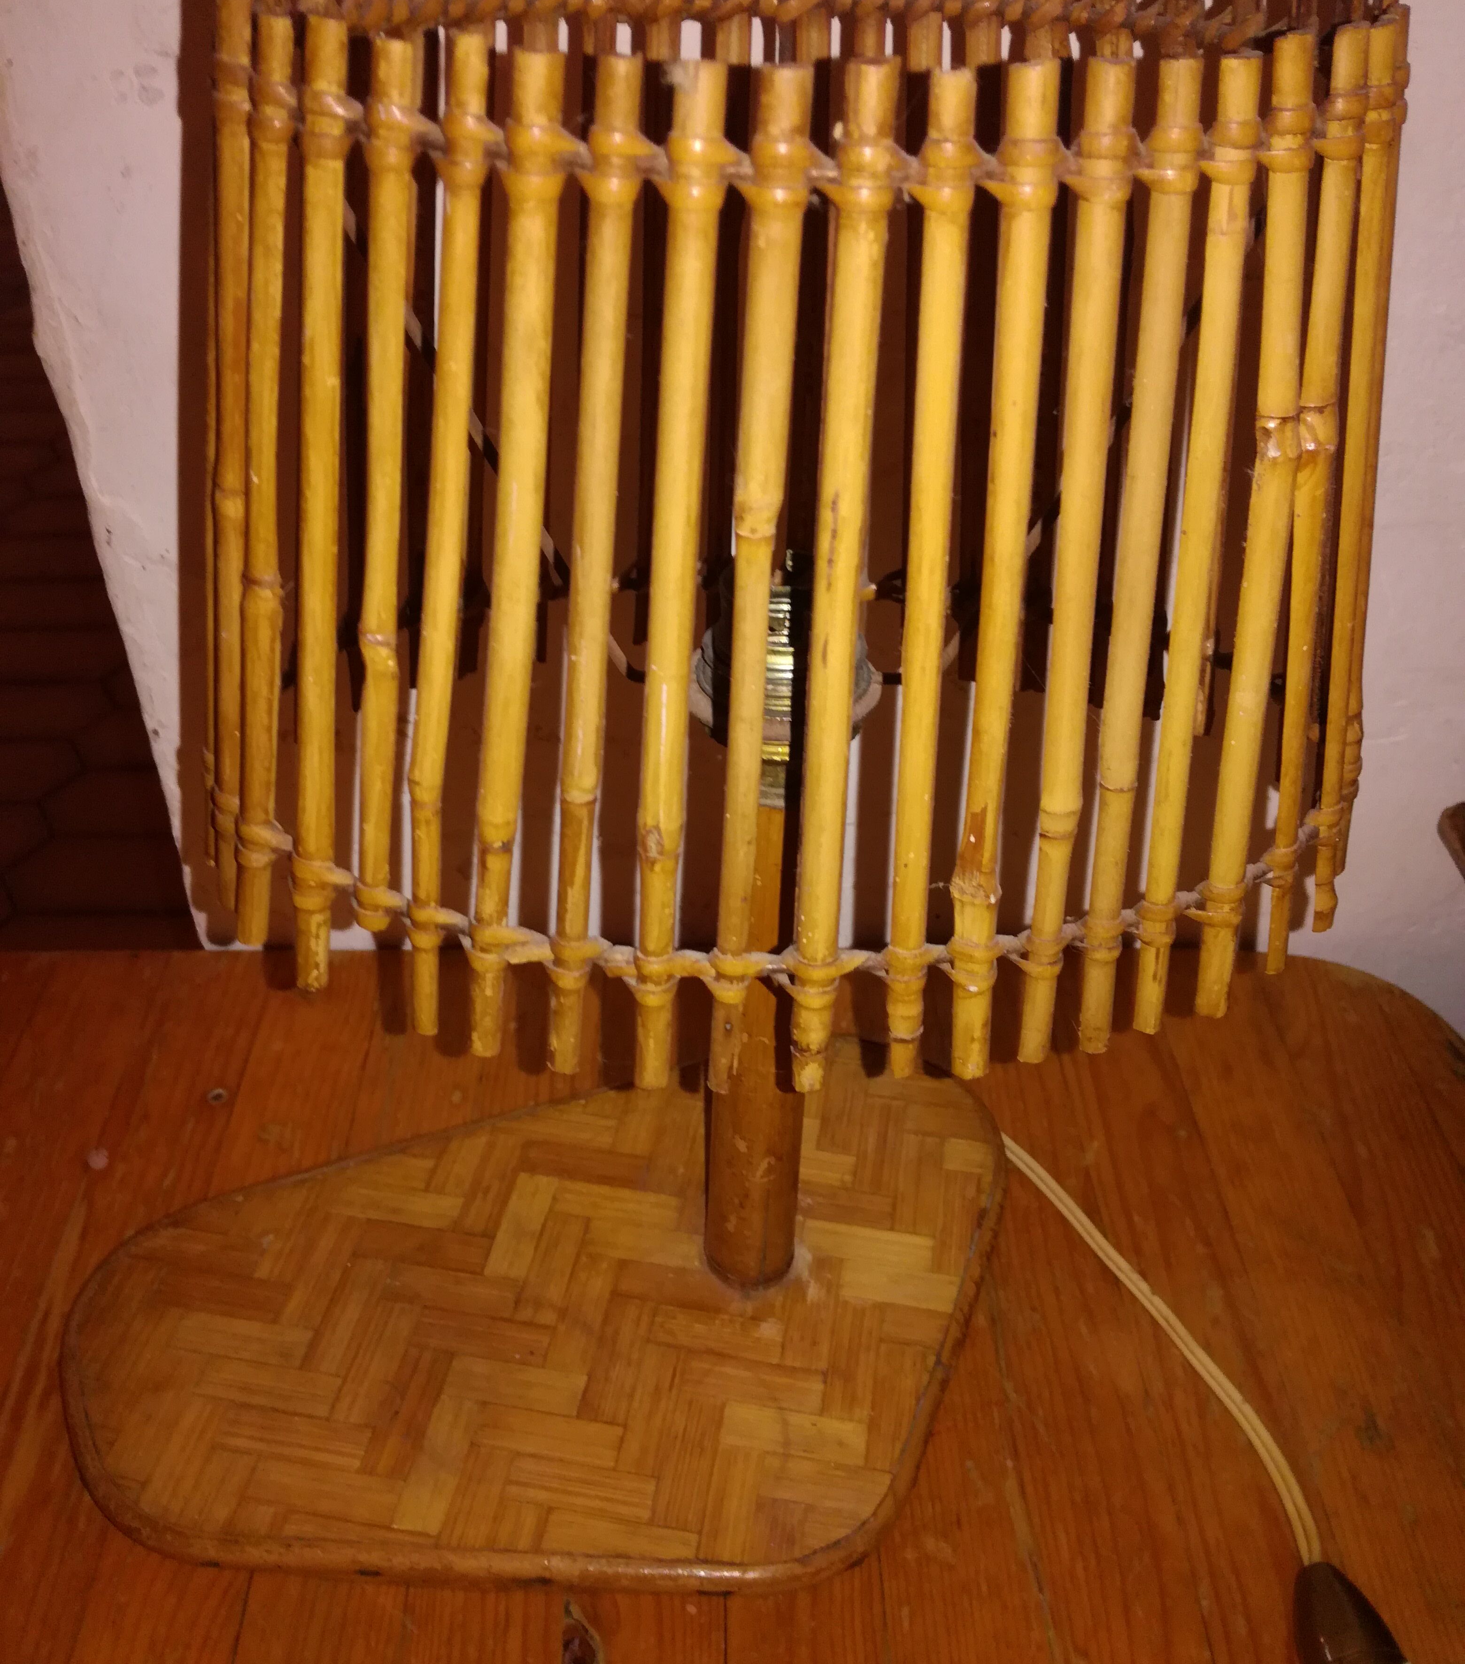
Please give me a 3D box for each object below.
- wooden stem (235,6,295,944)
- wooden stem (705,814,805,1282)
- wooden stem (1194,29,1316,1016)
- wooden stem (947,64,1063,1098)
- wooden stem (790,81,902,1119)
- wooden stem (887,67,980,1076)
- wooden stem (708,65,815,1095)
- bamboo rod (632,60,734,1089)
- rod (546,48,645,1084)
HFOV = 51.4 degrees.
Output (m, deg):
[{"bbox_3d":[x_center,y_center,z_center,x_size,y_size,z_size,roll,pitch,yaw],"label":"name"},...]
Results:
[{"bbox_3d":[-0.096,-0.054,0.310,0.007,0.209,0.007,35,42,22],"label":"wooden stem"},{"bbox_3d":[0.009,0.066,0.468,0.031,0.230,0.031,-1,44,-2],"label":"wooden stem"},{"bbox_3d":[0.103,-0.043,0.307,0.008,0.214,0.008,-23,39,-18],"label":"wooden stem"},{"bbox_3d":[0.051,-0.032,0.293,0.008,0.210,0.008,-8,35,-7],"label":"wooden stem"},{"bbox_3d":[0.019,-0.030,0.290,0.008,0.211,0.008,-1,35,-3],"label":"wooden stem"},{"bbox_3d":[0.037,-0.032,0.291,0.007,0.207,0.007,-5,35,-4],"label":"wooden stem"},{"bbox_3d":[0.003,-0.030,0.290,0.008,0.210,0.008,2,35,-2],"label":"wooden stem"},{"bbox_3d":[-0.011,-0.031,0.291,0.008,0.211,0.008,5,35,1],"label":"bamboo rod"},{"bbox_3d":[-0.028,-0.033,0.292,0.008,0.211,0.008,9,35,2],"label":"rod"}]

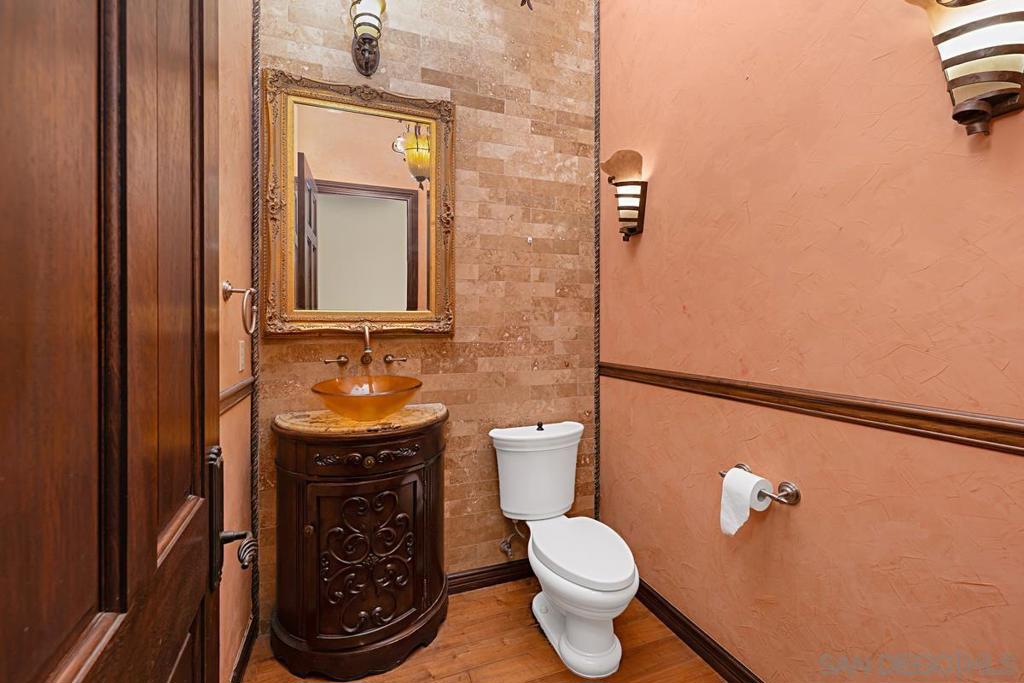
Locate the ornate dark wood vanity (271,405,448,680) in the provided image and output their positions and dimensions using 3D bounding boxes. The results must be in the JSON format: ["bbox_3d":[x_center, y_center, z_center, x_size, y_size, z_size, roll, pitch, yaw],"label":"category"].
[{"bbox_3d":[-0.590,0.785,1.613,0.745,0.885,0.370,0,1,-20],"label":"ornate dark wood vanity"}]

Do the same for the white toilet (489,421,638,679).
[{"bbox_3d":[0.231,0.825,1.696,0.500,0.800,0.755,0,1,-20],"label":"white toilet"}]

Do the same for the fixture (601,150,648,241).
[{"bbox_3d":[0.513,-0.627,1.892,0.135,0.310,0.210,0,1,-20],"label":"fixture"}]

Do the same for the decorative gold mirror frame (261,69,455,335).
[{"bbox_3d":[-0.645,-0.574,1.758,0.787,1.085,0.055,0,1,-20],"label":"decorative gold mirror frame"}]

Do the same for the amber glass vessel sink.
[{"bbox_3d":[-0.568,0.253,1.589,0.420,0.160,0.420,0,1,-20],"label":"amber glass vessel sink"}]

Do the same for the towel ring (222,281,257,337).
[{"bbox_3d":[-0.877,-0.107,1.280,0.085,0.180,0.155,0,1,-20],"label":"towel ring"}]

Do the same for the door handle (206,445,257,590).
[{"bbox_3d":[-0.495,0.314,0.712,0.080,0.265,0.120,0,1,-23],"label":"door handle"}]

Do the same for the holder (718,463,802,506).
[{"bbox_3d":[0.773,0.452,1.255,0.085,0.070,0.230,0,1,-20],"label":"holder"}]

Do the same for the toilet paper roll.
[{"bbox_3d":[0.734,0.511,1.258,0.105,0.195,0.105,0,1,-20],"label":"toilet paper roll"}]

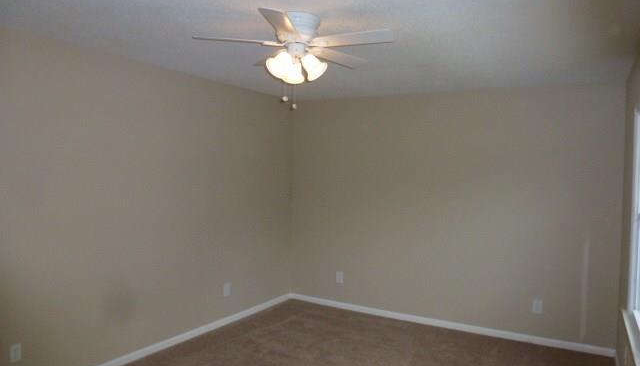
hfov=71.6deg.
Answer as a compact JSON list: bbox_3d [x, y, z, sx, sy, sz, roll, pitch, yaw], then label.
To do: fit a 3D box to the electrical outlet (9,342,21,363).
[{"bbox_3d":[-1.935,1.079,2.812,0.014,0.117,0.073,2,1,30],"label":"electrical outlet"}]

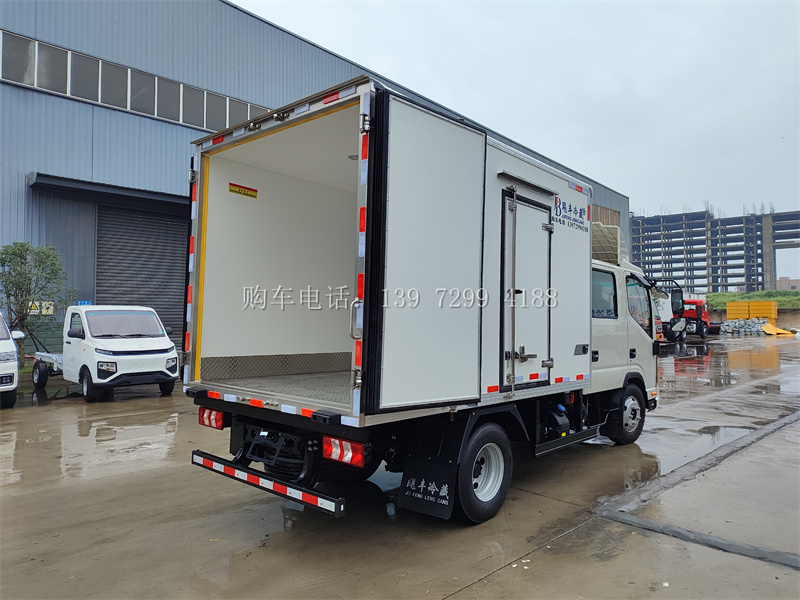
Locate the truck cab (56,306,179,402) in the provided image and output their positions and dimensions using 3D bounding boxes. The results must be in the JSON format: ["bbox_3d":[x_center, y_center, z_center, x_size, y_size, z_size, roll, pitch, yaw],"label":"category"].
[{"bbox_3d":[-5.688,1.023,11.462,2.020,1.840,1.680,-2,-3,43],"label":"truck cab"}]

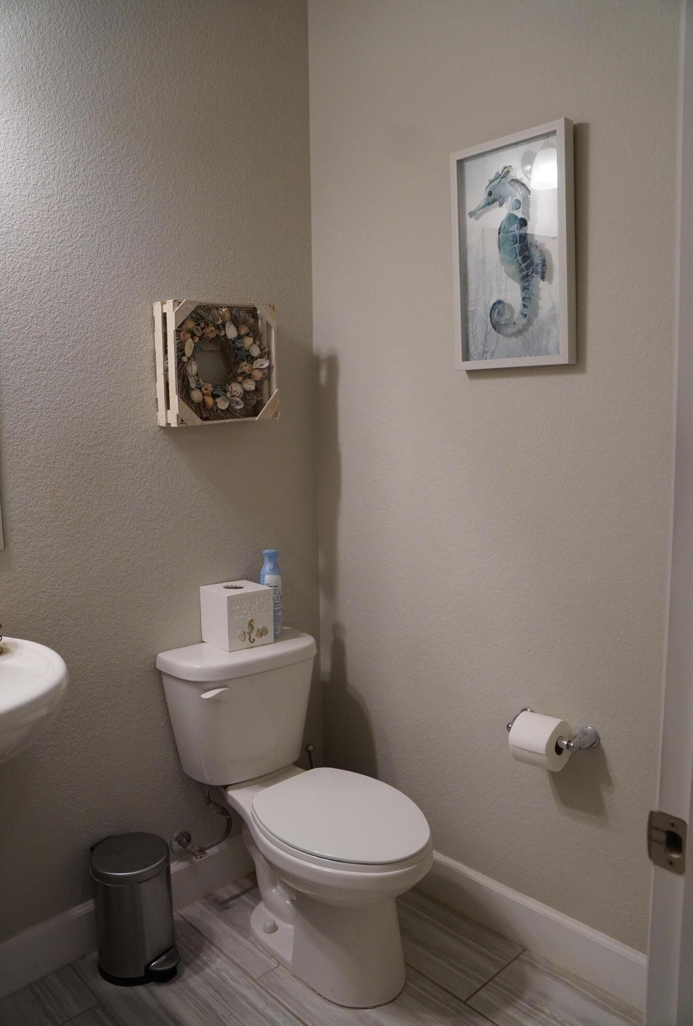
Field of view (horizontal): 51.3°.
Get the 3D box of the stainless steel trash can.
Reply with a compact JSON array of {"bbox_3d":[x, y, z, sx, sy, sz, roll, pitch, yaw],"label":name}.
[{"bbox_3d":[-0.518,0.973,1.776,0.255,0.292,0.192,4,8,36],"label":"stainless steel trash can"}]

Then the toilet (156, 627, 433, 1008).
[{"bbox_3d":[-0.103,0.743,1.793,0.420,0.761,0.716,-7,9,-44],"label":"toilet"}]

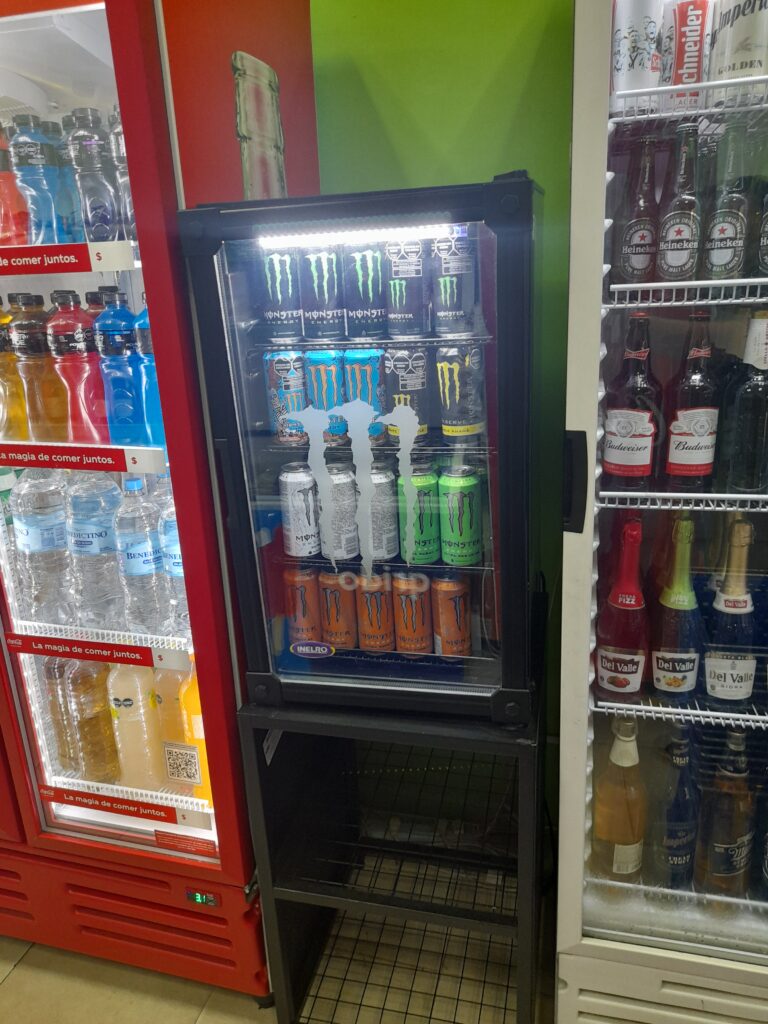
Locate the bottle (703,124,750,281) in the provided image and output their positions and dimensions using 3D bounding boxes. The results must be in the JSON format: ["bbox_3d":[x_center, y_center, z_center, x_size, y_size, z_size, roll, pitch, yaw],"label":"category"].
[{"bbox_3d":[0.483,-0.416,1.034,0.061,0.232,0.061,2,18,15],"label":"bottle"}]

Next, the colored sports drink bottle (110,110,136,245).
[{"bbox_3d":[-0.419,-0.541,1.226,0.067,0.228,0.067,2,18,16],"label":"colored sports drink bottle"}]

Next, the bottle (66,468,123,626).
[{"bbox_3d":[-0.558,0.072,1.452,0.102,0.340,0.102,2,18,16],"label":"bottle"}]

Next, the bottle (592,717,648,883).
[{"bbox_3d":[0.440,0.524,1.372,0.091,0.313,0.091,2,18,15],"label":"bottle"}]

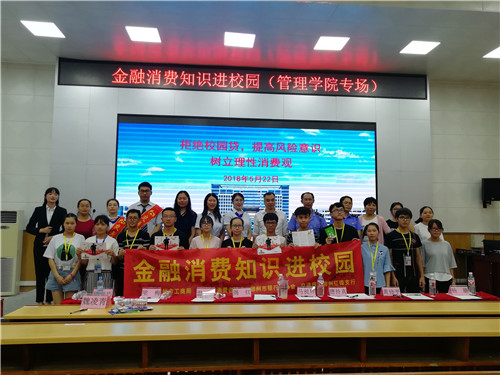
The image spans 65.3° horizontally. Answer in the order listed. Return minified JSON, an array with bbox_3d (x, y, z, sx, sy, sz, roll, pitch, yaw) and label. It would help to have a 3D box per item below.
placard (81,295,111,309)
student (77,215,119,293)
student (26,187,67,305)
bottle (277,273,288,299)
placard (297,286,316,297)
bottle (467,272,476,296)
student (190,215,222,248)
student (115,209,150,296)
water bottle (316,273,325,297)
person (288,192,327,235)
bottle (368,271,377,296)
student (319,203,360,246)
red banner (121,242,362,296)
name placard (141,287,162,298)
[{"bbox_3d":[-1.249,0.923,3.177,0.208,0.103,0.095,0,-3,6],"label":"placard"},{"bbox_3d":[-1.796,1.129,4.541,0.460,1.580,0.350,2,-6,-12],"label":"student"},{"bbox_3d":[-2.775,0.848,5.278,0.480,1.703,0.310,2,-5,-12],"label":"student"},{"bbox_3d":[0.314,0.983,3.909,0.066,0.240,0.066,1,-5,-5],"label":"bottle"},{"bbox_3d":[0.576,1.066,4.003,0.192,0.096,0.080,1,-5,-5],"label":"placard"},{"bbox_3d":[2.325,1.017,4.098,0.066,0.236,0.066,1,-3,-5],"label":"bottle"},{"bbox_3d":[-0.534,1.150,4.653,0.420,1.580,0.340,1,-6,-3],"label":"student"},{"bbox_3d":[-1.358,1.072,4.484,0.440,1.648,0.340,1,-5,-7],"label":"student"},{"bbox_3d":[0.716,0.986,3.940,0.066,0.236,0.066,1,-3,-5],"label":"water bottle"},{"bbox_3d":[0.801,0.910,5.387,0.520,1.660,0.300,1,-6,-2],"label":"person"},{"bbox_3d":[1.265,1.007,4.063,0.066,0.240,0.066,1,-5,-5],"label":"bottle"},{"bbox_3d":[1.101,1.073,4.789,0.500,1.730,0.360,0,-6,3],"label":"student"},{"bbox_3d":[-0.037,0.971,4.457,2.727,0.650,0.100,-1,-6,-5],"label":"red banner"},{"bbox_3d":[-0.966,1.037,3.869,0.192,0.096,0.080,1,-5,-5],"label":"name placard"}]

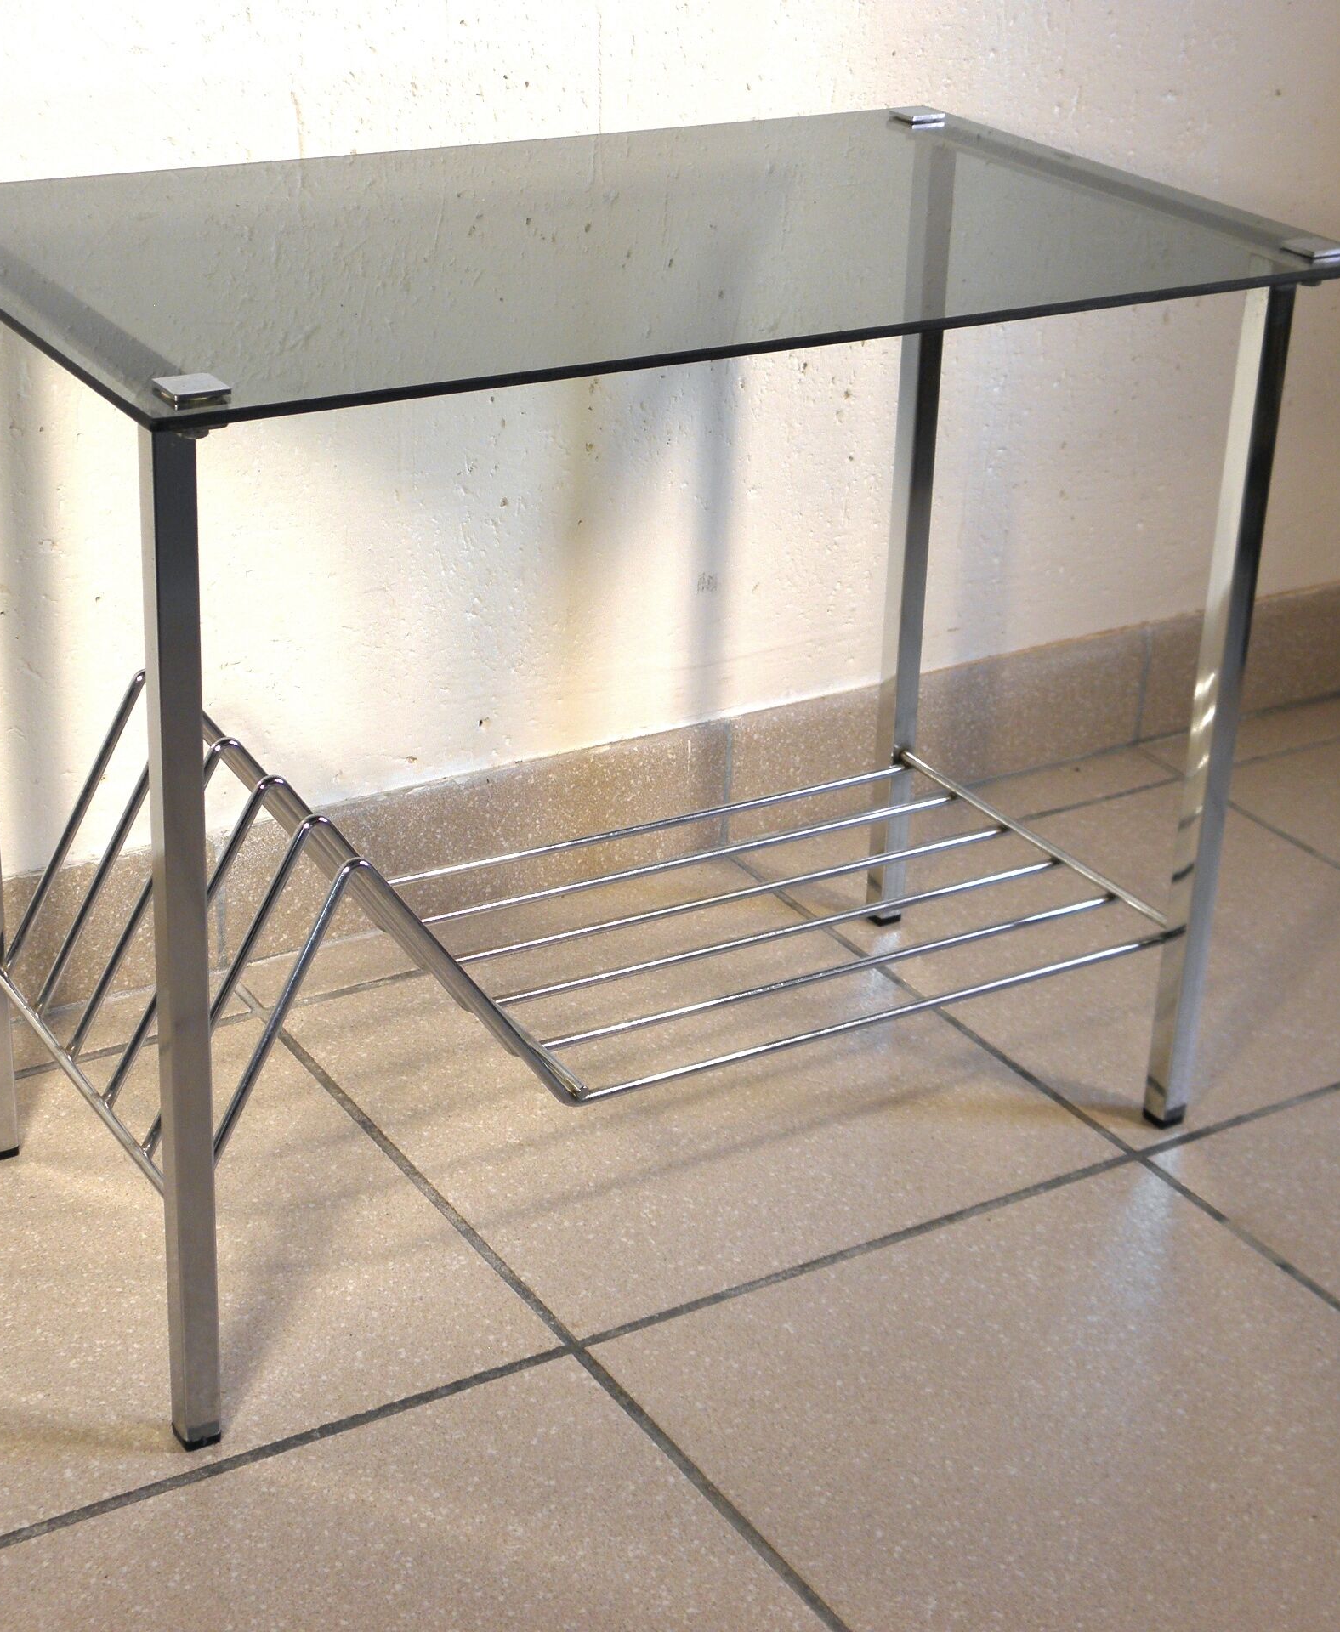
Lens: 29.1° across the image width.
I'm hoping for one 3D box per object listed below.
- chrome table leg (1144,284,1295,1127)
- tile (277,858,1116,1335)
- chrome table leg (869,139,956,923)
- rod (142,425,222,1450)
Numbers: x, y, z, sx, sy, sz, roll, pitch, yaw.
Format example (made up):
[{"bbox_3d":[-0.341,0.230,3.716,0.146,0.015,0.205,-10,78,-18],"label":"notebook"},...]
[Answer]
[{"bbox_3d":[0.246,-0.045,1.161,0.015,0.425,0.015,-14,30,-29],"label":"chrome table leg"},{"bbox_3d":[0.008,0.134,1.268,0.303,0.009,0.303,-13,29,-29],"label":"tile"},{"bbox_3d":[0.123,-0.135,1.338,0.015,0.425,0.015,-14,30,-29],"label":"chrome table leg"},{"bbox_3d":[-0.174,0.051,0.919,0.015,0.425,0.015,-12,29,-30],"label":"rod"}]

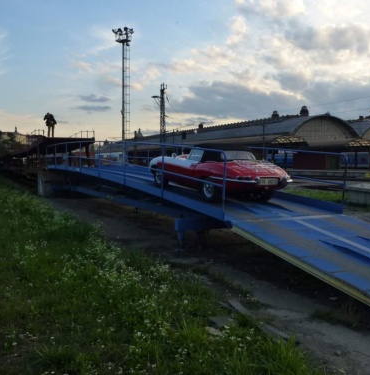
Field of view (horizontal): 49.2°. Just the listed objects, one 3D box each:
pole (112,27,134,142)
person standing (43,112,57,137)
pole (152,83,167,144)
[{"bbox_3d":[-8.832,-12.218,58.445,3.100,21.541,2.900,0,3,0],"label":"pole"},{"bbox_3d":[-8.906,-4.111,26.823,0.820,1.687,0.500,-1,3,-12],"label":"person standing"},{"bbox_3d":[-3.614,-8.096,57.658,2.200,13.389,0.900,0,3,0],"label":"pole"}]

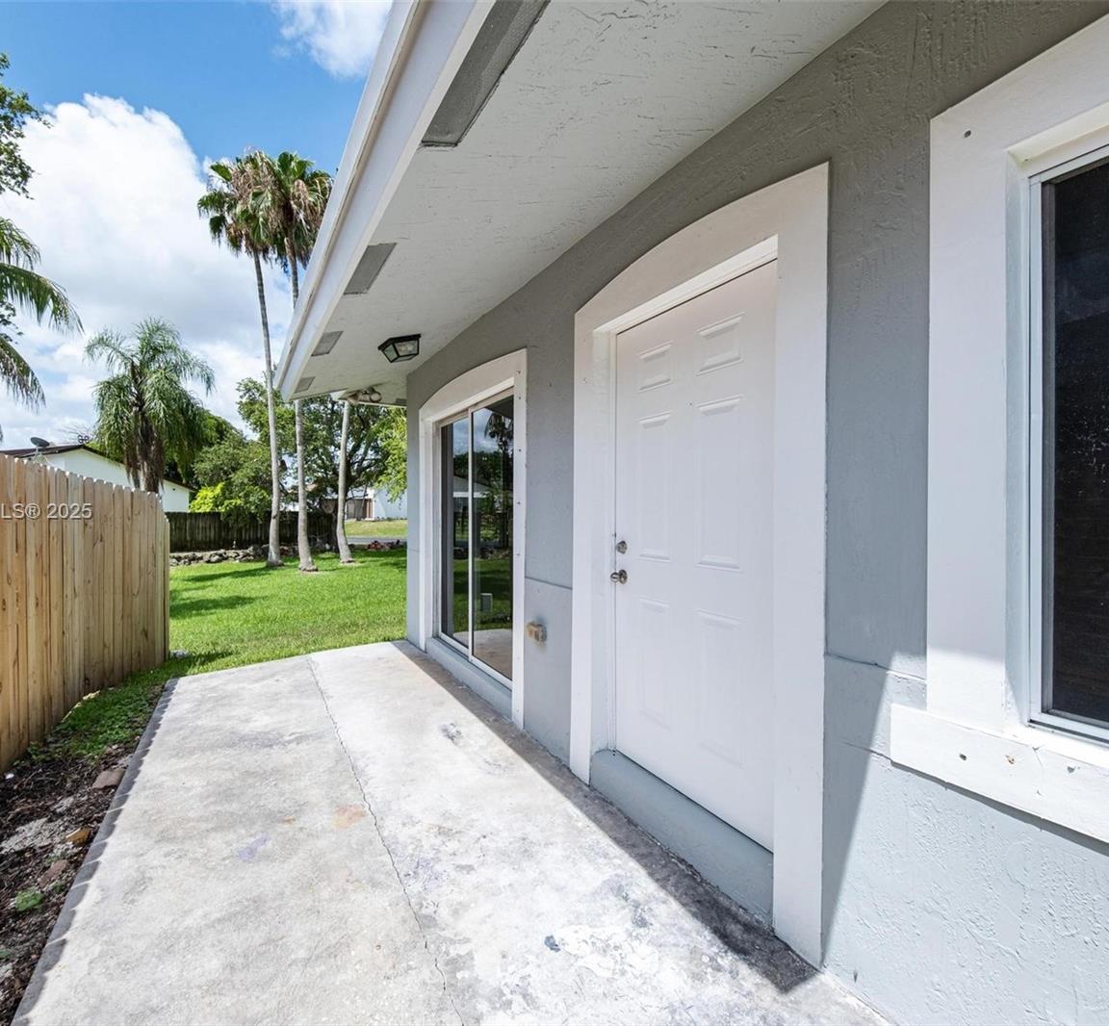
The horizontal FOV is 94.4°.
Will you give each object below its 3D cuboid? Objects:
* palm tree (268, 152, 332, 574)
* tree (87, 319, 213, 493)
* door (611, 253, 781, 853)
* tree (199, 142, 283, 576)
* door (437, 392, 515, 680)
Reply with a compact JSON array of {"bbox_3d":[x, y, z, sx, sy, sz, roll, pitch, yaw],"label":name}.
[{"bbox_3d":[-7.020,-4.000,14.000,2.200,11.200,2.200,0,0,-32],"label":"palm tree"},{"bbox_3d":[-13.250,-2.400,17.000,3.400,7.900,3.400,0,0,-32],"label":"tree"},{"bbox_3d":[0.563,0.155,2.113,0.070,2.030,0.910,0,0,-32],"label":"door"},{"bbox_3d":[-9.250,-4.400,15.250,2.400,12.000,2.400,0,0,-32],"label":"tree"},{"bbox_3d":[-0.633,0.161,3.960,0.100,2.000,1.720,0,0,-32],"label":"door"}]

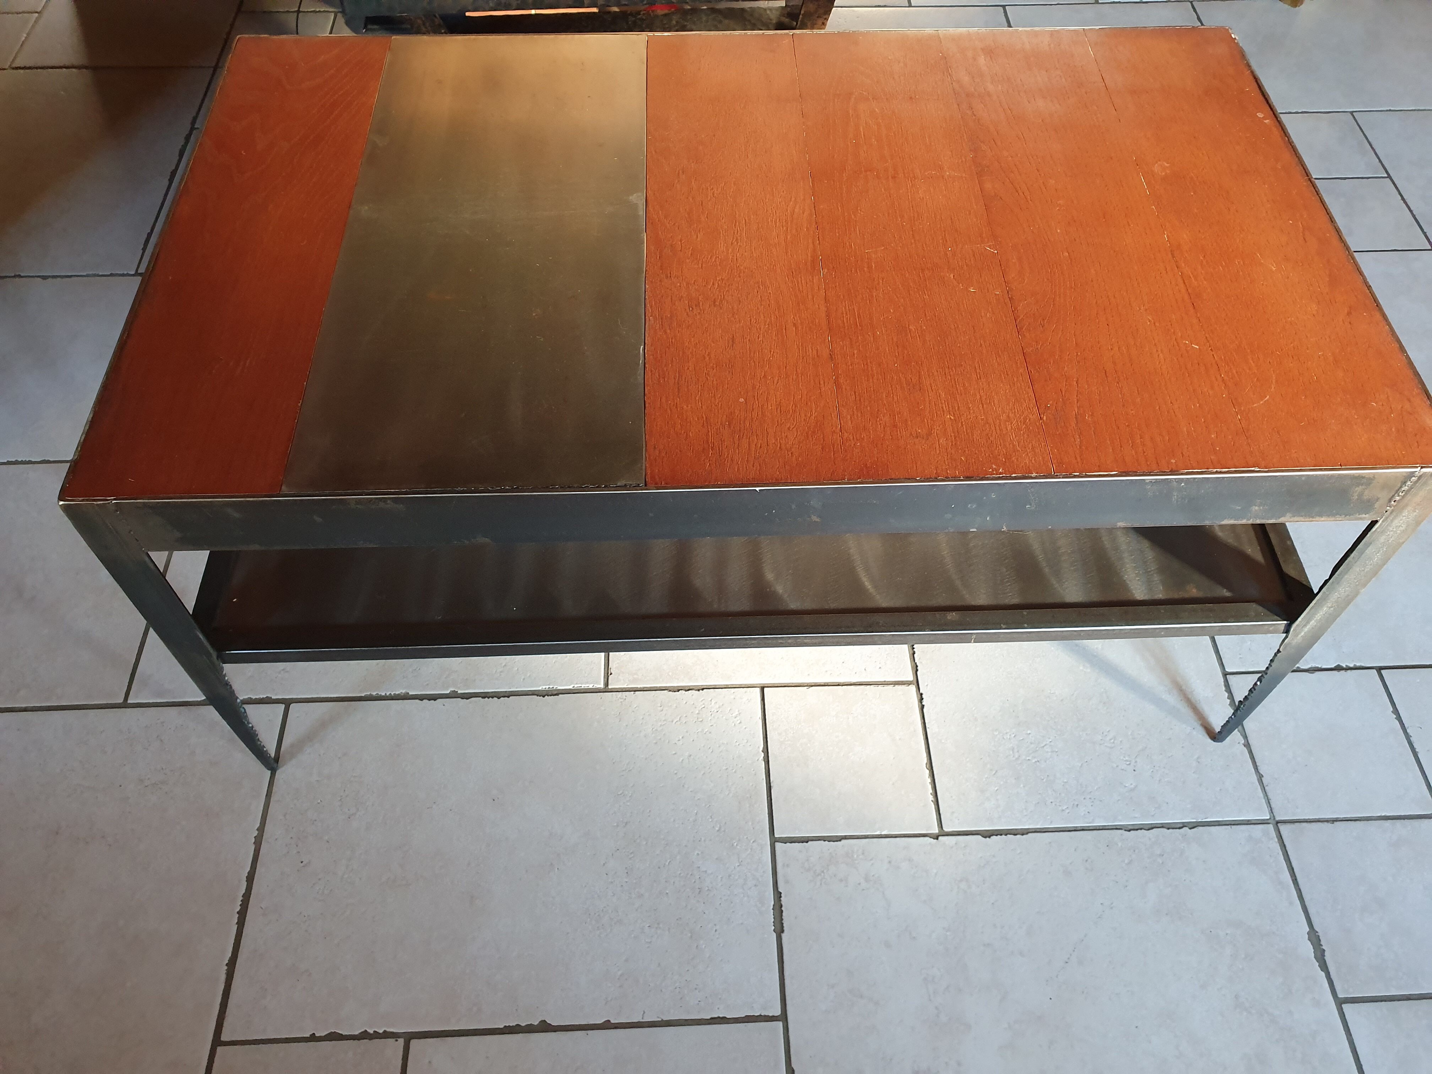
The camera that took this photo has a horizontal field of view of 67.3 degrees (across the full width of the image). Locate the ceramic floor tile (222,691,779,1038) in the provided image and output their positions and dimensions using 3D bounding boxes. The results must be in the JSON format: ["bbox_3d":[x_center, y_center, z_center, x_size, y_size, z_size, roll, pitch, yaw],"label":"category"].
[{"bbox_3d":[-0.192,0.301,1.037,0.489,0.010,0.320,-1,55,-2],"label":"ceramic floor tile"}]

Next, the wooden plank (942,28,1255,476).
[{"bbox_3d":[0.294,-0.263,0.900,0.140,0.020,0.544,-1,55,-1],"label":"wooden plank"}]

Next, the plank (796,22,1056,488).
[{"bbox_3d":[0.152,-0.259,0.896,0.144,0.020,0.545,-1,55,-1],"label":"plank"}]

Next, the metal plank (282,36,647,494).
[{"bbox_3d":[-0.179,-0.255,0.881,0.244,0.005,0.546,-2,55,-2],"label":"metal plank"}]

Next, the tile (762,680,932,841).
[{"bbox_3d":[0.133,0.226,1.091,0.158,0.010,0.158,-1,55,-2],"label":"tile"}]

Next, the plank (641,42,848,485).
[{"bbox_3d":[0.012,-0.254,0.892,0.137,0.020,0.546,-1,55,-1],"label":"plank"}]

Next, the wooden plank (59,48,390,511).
[{"bbox_3d":[-0.374,-0.247,0.883,0.143,0.020,0.548,-2,55,-2],"label":"wooden plank"}]

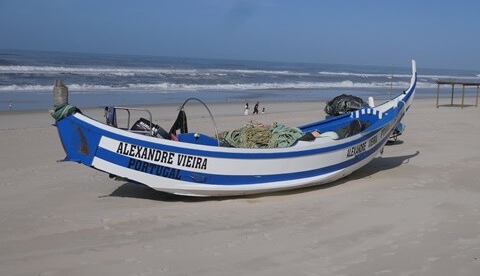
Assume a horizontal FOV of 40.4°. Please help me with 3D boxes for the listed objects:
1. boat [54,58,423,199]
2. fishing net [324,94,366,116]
[{"bbox_3d":[0.652,-0.330,12.751,8.937,2.634,1.900,-3,9,-40],"label":"boat"},{"bbox_3d":[2.700,-0.815,16.600,1.070,0.550,0.850,4,7,9],"label":"fishing net"}]

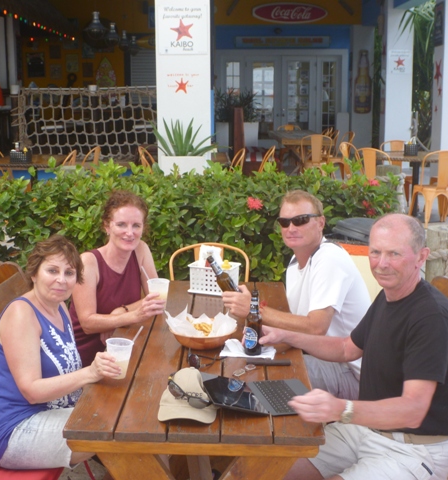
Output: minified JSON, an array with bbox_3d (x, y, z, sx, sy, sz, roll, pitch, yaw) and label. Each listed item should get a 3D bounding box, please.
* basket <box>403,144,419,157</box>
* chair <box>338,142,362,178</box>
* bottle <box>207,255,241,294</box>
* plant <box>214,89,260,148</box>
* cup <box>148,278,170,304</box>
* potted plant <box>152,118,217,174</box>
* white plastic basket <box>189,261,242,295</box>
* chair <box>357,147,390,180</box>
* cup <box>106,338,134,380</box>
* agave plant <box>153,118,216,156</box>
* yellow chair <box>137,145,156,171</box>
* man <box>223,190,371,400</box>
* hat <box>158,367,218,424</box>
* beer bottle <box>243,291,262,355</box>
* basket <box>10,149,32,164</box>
[{"bbox_3d":[2.182,-1.057,8.826,0.170,0.140,0.190,3,11,14],"label":"basket"},{"bbox_3d":[1.781,-0.811,9.663,0.510,0.850,0.460,10,15,43],"label":"chair"},{"bbox_3d":[0.006,0.167,3.220,0.062,0.232,0.062,-35,6,0],"label":"bottle"},{"bbox_3d":[0.250,-2.032,14.068,0.860,1.540,0.600,0,11,2],"label":"plant"},{"bbox_3d":[-0.271,0.231,3.160,0.094,0.120,0.094,0,11,0],"label":"cup"},{"bbox_3d":[-0.374,-0.496,6.981,0.640,1.260,0.600,0,11,0],"label":"potted plant"},{"bbox_3d":[-0.040,0.191,3.686,0.230,0.125,0.145,6,12,27],"label":"white plastic basket"},{"bbox_3d":[1.851,-0.673,8.921,0.510,0.850,0.460,-10,14,-42],"label":"chair"},{"bbox_3d":[-0.333,0.382,2.409,0.092,0.113,0.092,5,11,-1],"label":"cup"},{"bbox_3d":[-0.365,-0.937,7.000,0.620,0.370,0.600,0,11,0],"label":"agave plant"},{"bbox_3d":[-0.754,-0.682,9.042,0.480,0.850,0.440,1,11,7],"label":"yellow chair"},{"bbox_3d":[0.285,0.447,3.129,0.710,1.310,0.540,-7,13,-33],"label":"man"},{"bbox_3d":[-0.103,0.455,2.326,0.180,0.118,0.255,1,11,3],"label":"hat"},{"bbox_3d":[0.112,0.295,2.698,0.062,0.232,0.062,3,11,-1],"label":"beer bottle"},{"bbox_3d":[-2.097,-0.873,7.843,0.235,0.140,0.165,-1,11,-8],"label":"basket"}]

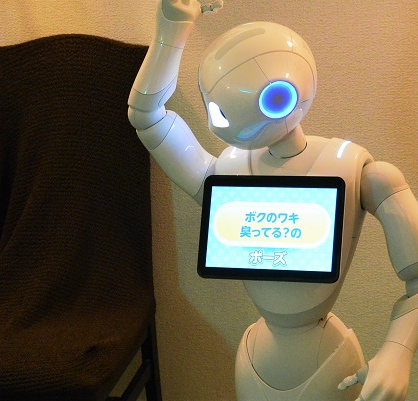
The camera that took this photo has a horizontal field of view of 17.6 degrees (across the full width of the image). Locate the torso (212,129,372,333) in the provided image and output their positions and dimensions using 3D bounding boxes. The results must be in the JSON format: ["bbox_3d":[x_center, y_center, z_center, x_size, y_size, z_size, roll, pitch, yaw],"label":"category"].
[{"bbox_3d":[0.146,0.052,2.325,0.260,0.310,0.180,1,9,22],"label":"torso"}]

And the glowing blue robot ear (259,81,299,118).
[{"bbox_3d":[0.114,-0.168,2.245,0.067,0.067,0.015,-5,17,-18],"label":"glowing blue robot ear"}]

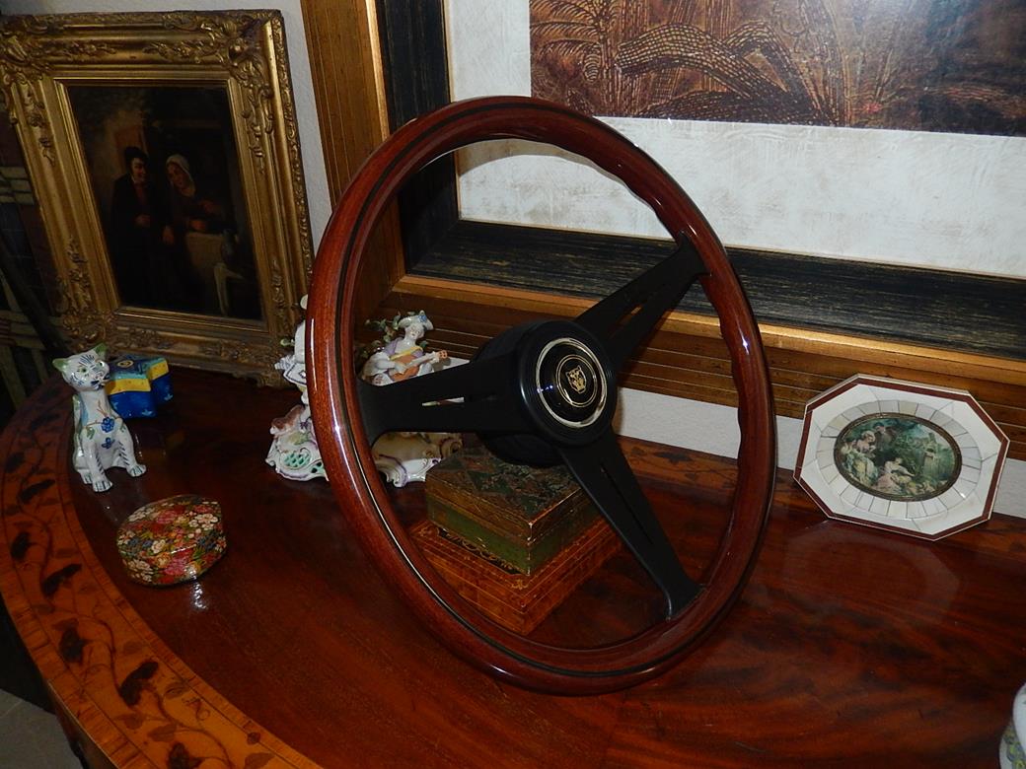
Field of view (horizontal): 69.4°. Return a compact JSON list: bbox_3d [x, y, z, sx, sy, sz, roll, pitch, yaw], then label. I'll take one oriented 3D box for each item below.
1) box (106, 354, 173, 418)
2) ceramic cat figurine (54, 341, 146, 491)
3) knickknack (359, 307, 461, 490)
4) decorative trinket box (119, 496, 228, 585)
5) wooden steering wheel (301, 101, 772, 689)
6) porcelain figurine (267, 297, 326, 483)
[{"bbox_3d":[-0.394,0.001,0.786,0.070,0.047,0.065,-5,30,-5],"label":"box"},{"bbox_3d":[-0.379,0.024,0.663,0.060,0.127,0.064,-24,36,-33],"label":"ceramic cat figurine"},{"bbox_3d":[-0.087,0.006,0.649,0.088,0.155,0.075,-8,30,-10],"label":"knickknack"},{"bbox_3d":[-0.264,0.118,0.584,0.083,0.035,0.075,-5,30,-5],"label":"decorative trinket box"},{"bbox_3d":[0.029,0.003,0.512,0.385,0.385,0.099,-29,7,-39],"label":"wooden steering wheel"},{"bbox_3d":[-0.179,-0.002,0.653,0.094,0.170,0.073,-9,30,-11],"label":"porcelain figurine"}]

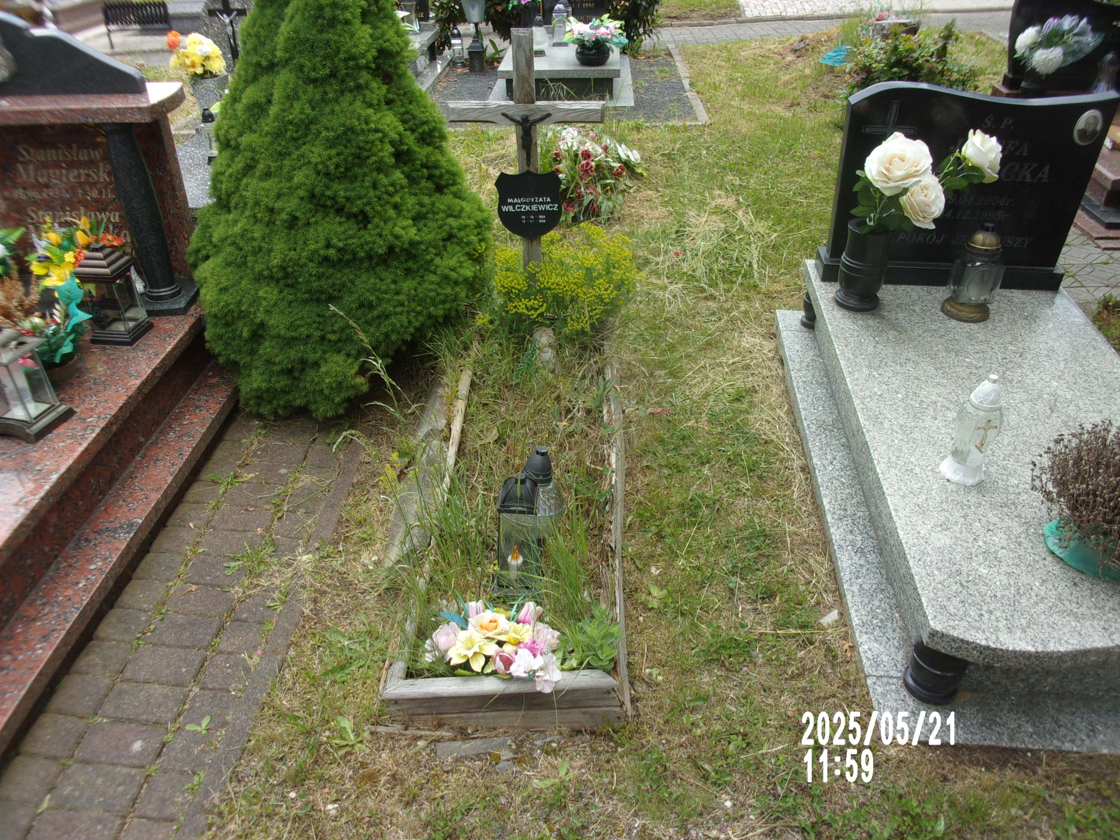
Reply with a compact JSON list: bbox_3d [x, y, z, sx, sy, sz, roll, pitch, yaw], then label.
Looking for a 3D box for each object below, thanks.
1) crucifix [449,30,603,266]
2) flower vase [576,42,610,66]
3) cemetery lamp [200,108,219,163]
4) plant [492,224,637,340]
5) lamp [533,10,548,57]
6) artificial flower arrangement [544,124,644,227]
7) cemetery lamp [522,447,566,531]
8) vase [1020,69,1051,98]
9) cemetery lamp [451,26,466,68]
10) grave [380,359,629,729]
[{"bbox_3d":[-0.117,-0.936,3.679,0.615,1.185,0.110,-1,32,2],"label":"crucifix"},{"bbox_3d":[0.264,-2.934,7.252,0.275,0.150,0.275,0,32,0],"label":"flower vase"},{"bbox_3d":[-1.833,-1.485,4.753,0.088,0.285,0.088,0,32,0],"label":"cemetery lamp"},{"bbox_3d":[0.020,-0.610,3.916,0.580,0.380,0.480,0,32,0],"label":"plant"},{"bbox_3d":[-0.176,-3.188,7.495,0.165,0.325,0.165,0,32,0],"label":"lamp"},{"bbox_3d":[0.190,-1.428,5.198,0.580,0.420,0.460,0,32,0],"label":"artificial flower arrangement"},{"bbox_3d":[-0.063,0.229,2.536,0.165,0.350,0.165,4,32,-3],"label":"cemetery lamp"},{"bbox_3d":[3.010,-2.102,5.733,0.175,0.260,0.175,0,32,0],"label":"vase"},{"bbox_3d":[-0.972,-3.541,8.619,0.125,0.345,0.125,0,32,0],"label":"cemetery lamp"},{"bbox_3d":[-0.100,0.139,2.922,0.555,0.155,1.980,1,32,2],"label":"grave"}]

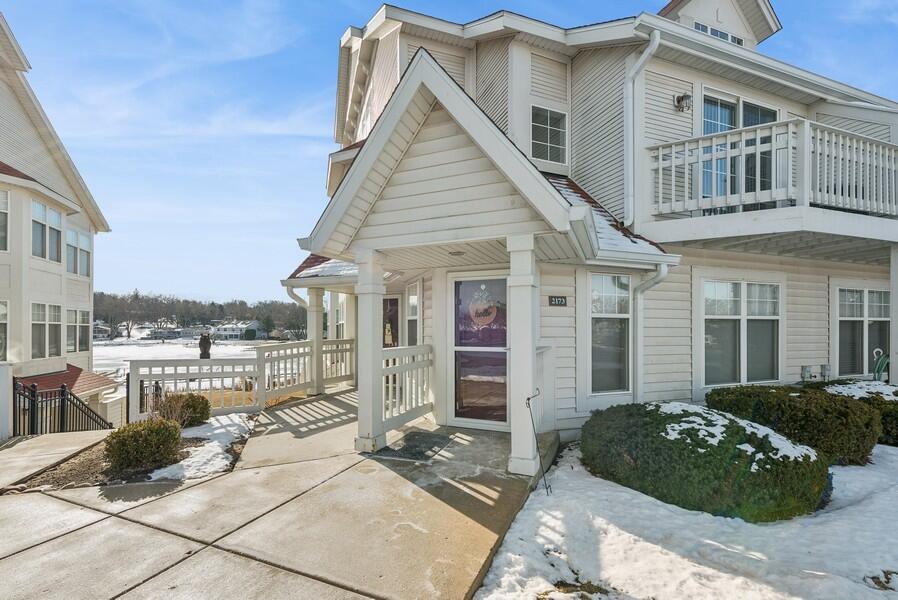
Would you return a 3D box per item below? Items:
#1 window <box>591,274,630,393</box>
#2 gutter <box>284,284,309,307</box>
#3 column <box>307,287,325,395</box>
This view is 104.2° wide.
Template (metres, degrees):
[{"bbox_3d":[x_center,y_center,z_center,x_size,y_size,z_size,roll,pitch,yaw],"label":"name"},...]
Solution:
[{"bbox_3d":[2.150,0.438,4.640,0.655,1.554,0.100,1,-2,-18],"label":"window"},{"bbox_3d":[-3.021,-0.069,6.900,0.420,0.480,0.260,-1,-2,21],"label":"gutter"},{"bbox_3d":[-2.640,0.820,6.920,0.240,2.120,0.240,-1,-3,21],"label":"column"}]

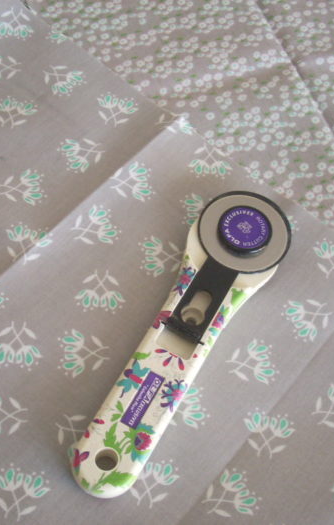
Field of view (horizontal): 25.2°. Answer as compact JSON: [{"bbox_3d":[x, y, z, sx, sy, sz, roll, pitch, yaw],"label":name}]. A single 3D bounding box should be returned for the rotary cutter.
[{"bbox_3d":[0.009,0.033,0.358,0.049,0.022,0.173,29,62,9],"label":"rotary cutter"}]

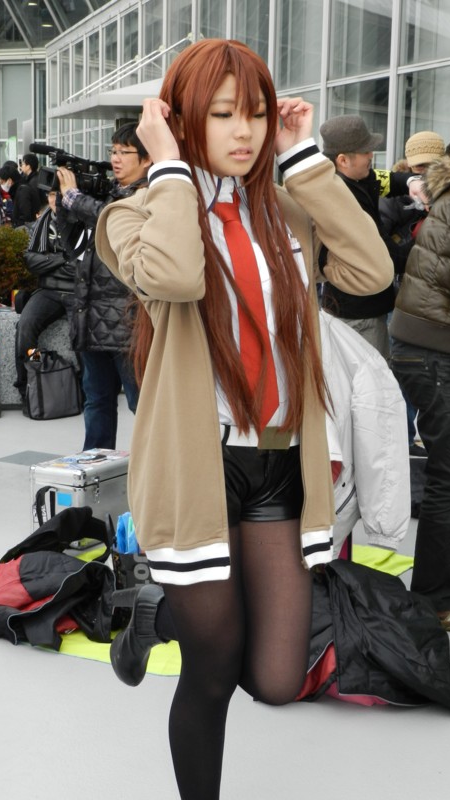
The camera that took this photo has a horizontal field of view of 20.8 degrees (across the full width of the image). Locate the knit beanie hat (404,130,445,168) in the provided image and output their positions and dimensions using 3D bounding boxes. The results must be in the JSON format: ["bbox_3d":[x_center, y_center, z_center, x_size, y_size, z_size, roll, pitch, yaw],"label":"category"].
[{"bbox_3d":[0.992,-1.239,6.053,0.210,0.190,0.250,3,10,8],"label":"knit beanie hat"}]

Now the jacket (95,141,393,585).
[{"bbox_3d":[0.029,-0.067,2.191,0.480,0.785,0.400,-5,12,-32],"label":"jacket"}]

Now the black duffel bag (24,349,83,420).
[{"bbox_3d":[-1.053,-0.106,7.562,0.330,0.400,0.190,-8,14,-43],"label":"black duffel bag"}]

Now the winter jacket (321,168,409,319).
[{"bbox_3d":[0.561,-0.630,4.963,0.420,0.603,0.500,5,10,18],"label":"winter jacket"}]

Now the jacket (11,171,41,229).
[{"bbox_3d":[-2.151,-2.106,13.345,0.380,0.720,0.500,5,11,21],"label":"jacket"}]

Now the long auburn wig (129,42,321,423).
[{"bbox_3d":[-0.001,-0.288,2.153,0.290,0.673,0.300,-4,11,-30],"label":"long auburn wig"}]

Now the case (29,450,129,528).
[{"bbox_3d":[-0.584,0.391,5.068,0.240,0.300,0.420,6,11,24],"label":"case"}]

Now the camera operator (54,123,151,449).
[{"bbox_3d":[-0.613,-0.523,6.177,0.500,1.717,0.520,-4,11,-29],"label":"camera operator"}]

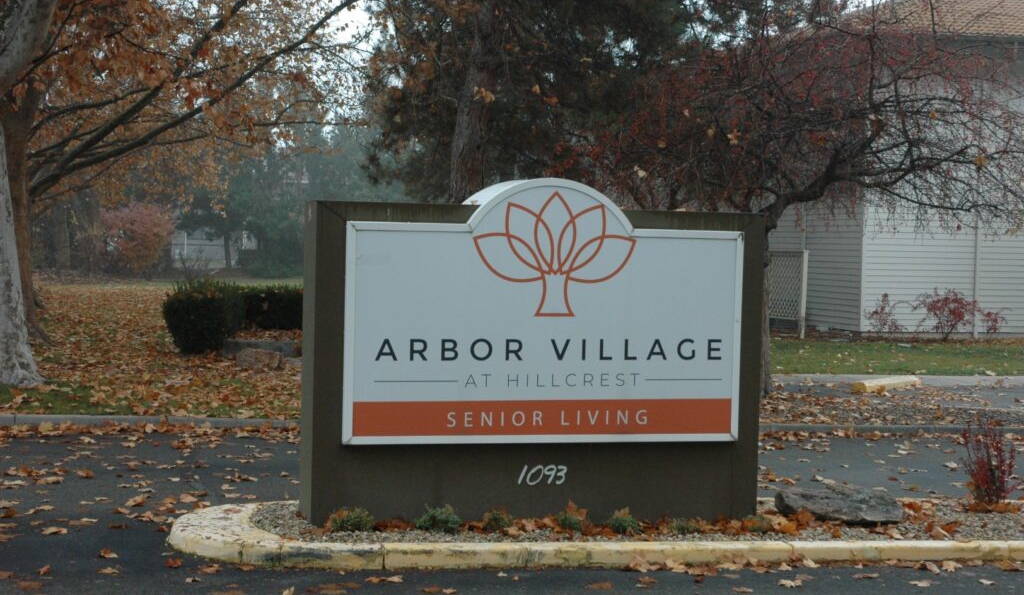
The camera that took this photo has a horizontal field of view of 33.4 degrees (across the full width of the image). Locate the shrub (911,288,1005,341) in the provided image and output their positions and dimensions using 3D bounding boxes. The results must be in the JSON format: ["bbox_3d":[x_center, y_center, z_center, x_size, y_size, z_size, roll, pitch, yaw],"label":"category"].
[{"bbox_3d":[7.628,0.273,29.200,1.580,0.920,0.850,1,2,0],"label":"shrub"}]

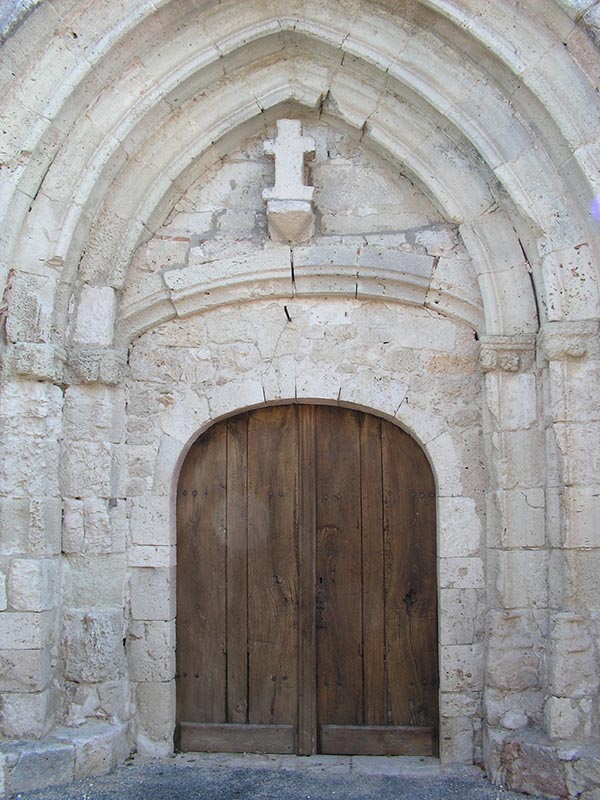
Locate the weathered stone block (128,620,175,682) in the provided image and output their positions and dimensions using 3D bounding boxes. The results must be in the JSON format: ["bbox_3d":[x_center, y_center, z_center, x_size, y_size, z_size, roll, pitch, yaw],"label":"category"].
[{"bbox_3d":[-0.990,1.697,5.664,0.277,0.385,0.280,-1,-9,3],"label":"weathered stone block"}]

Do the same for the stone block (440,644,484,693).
[{"bbox_3d":[1.064,1.760,5.522,0.274,0.297,0.250,-1,-9,5],"label":"stone block"}]

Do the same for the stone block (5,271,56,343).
[{"bbox_3d":[-1.564,-0.516,4.908,0.235,0.421,0.280,-1,-6,4],"label":"stone block"}]

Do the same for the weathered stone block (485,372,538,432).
[{"bbox_3d":[1.382,0.029,5.509,0.303,0.369,0.300,-1,-9,3],"label":"weathered stone block"}]

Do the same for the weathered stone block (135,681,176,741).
[{"bbox_3d":[-0.952,2.069,5.606,0.252,0.359,0.280,-1,-9,3],"label":"weathered stone block"}]

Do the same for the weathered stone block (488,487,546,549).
[{"bbox_3d":[1.283,0.698,4.940,0.271,0.341,0.330,-1,-6,4],"label":"weathered stone block"}]

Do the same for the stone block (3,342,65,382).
[{"bbox_3d":[-1.530,-0.201,4.851,0.290,0.206,0.300,-1,-6,4],"label":"stone block"}]

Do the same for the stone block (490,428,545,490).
[{"bbox_3d":[1.402,0.399,5.453,0.305,0.388,0.300,-1,-9,3],"label":"stone block"}]

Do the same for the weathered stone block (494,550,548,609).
[{"bbox_3d":[1.284,1.040,4.902,0.280,0.325,0.330,-1,-6,4],"label":"weathered stone block"}]

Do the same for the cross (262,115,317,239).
[{"bbox_3d":[-0.072,-1.532,5.826,0.357,0.796,0.250,-1,-9,3],"label":"cross"}]

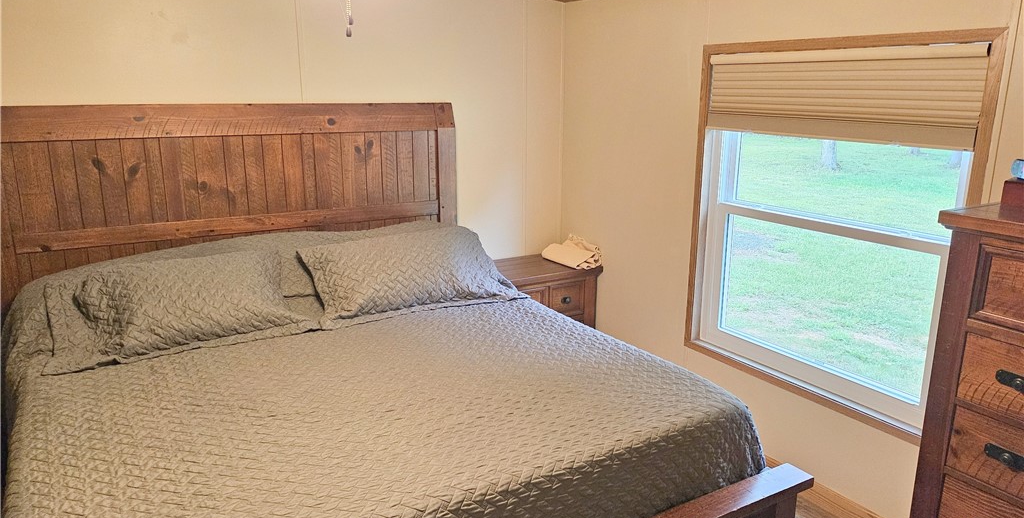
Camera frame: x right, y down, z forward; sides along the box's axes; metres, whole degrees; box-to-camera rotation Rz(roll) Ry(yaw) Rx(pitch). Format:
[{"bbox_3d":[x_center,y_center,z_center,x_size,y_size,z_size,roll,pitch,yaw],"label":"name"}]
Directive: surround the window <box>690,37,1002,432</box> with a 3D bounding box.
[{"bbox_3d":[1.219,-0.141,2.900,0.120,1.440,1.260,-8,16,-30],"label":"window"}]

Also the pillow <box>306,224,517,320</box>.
[{"bbox_3d":[-0.485,0.053,3.320,0.880,0.180,0.410,-8,60,-30],"label":"pillow"}]

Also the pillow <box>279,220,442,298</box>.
[{"bbox_3d":[-0.698,-0.020,3.506,0.840,0.370,0.170,-8,-16,-30],"label":"pillow"}]

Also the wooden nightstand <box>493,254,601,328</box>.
[{"bbox_3d":[0.103,0.400,4.108,0.690,0.730,0.450,-8,16,-30],"label":"wooden nightstand"}]

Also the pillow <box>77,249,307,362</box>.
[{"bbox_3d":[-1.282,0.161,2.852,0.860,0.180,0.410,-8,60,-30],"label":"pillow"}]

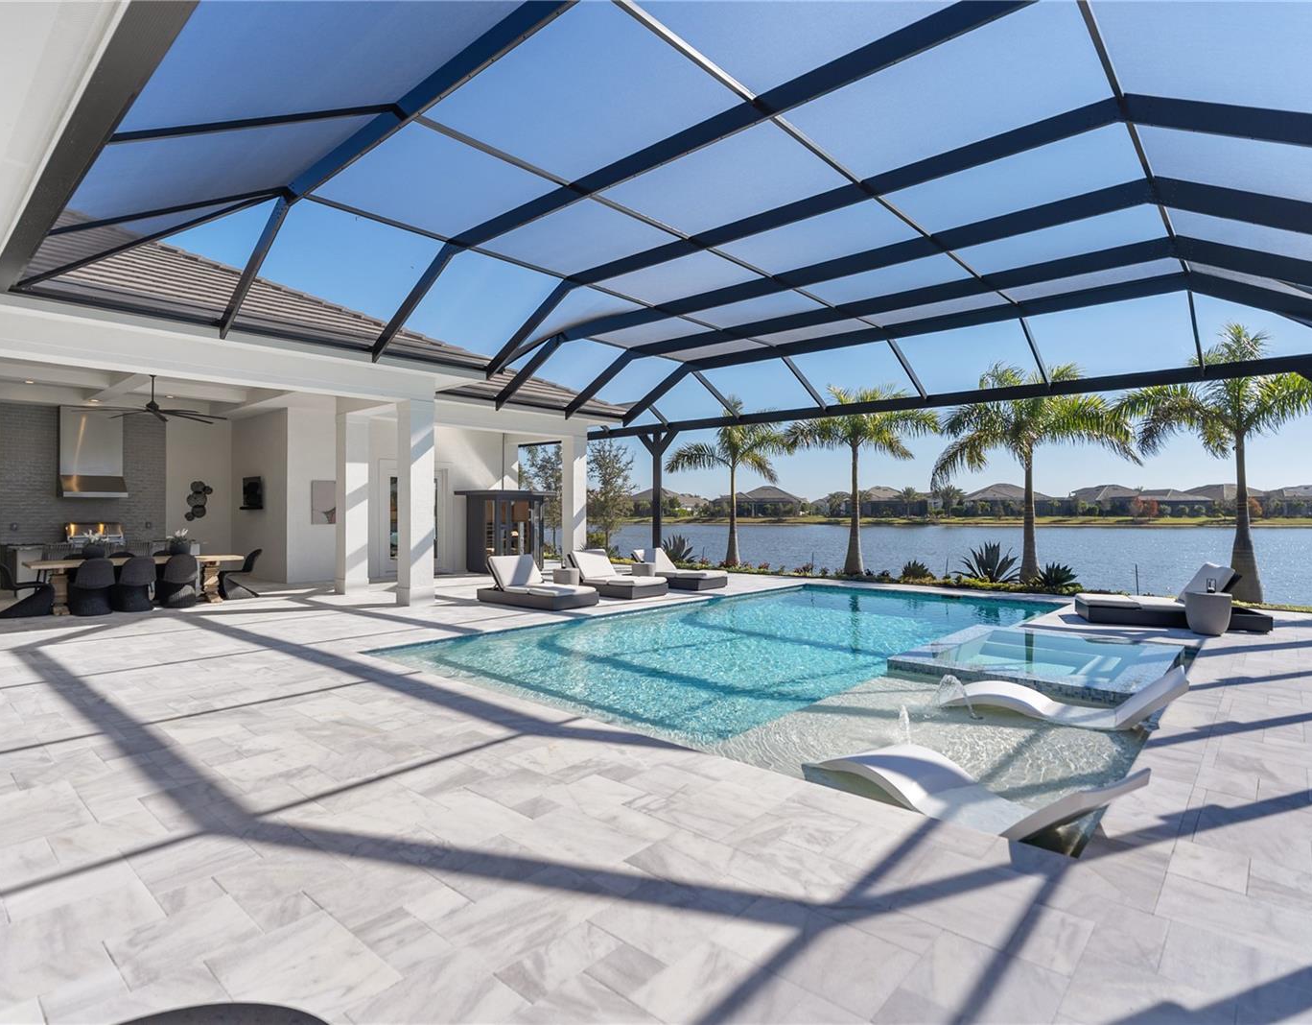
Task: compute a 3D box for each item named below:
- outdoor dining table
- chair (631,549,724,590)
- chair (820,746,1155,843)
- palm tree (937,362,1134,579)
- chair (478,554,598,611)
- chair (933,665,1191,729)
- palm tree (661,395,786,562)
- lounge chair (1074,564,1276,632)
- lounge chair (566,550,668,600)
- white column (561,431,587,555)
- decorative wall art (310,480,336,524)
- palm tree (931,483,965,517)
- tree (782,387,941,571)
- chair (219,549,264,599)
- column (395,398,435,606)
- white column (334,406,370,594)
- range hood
[{"bbox_3d":[-8.320,1.133,11.000,1.050,0.755,2.750,0,0,42],"label":"outdoor dining table"},{"bbox_3d":[0.356,1.121,13.912,1.870,0.720,0.960,0,0,37],"label":"chair"},{"bbox_3d":[1.766,1.577,3.976,0.621,0.636,1.793,0,0,-30],"label":"chair"},{"bbox_3d":[8.046,-0.800,14.700,3.900,4.750,3.800,0,0,29],"label":"palm tree"},{"bbox_3d":[-1.998,1.141,11.365,1.870,0.720,0.960,0,0,36],"label":"chair"},{"bbox_3d":[3.409,1.562,5.789,1.793,0.636,0.621,0,0,34],"label":"chair"},{"bbox_3d":[1.922,-0.795,18.391,3.350,4.586,3.350,0,0,0],"label":"palm tree"},{"bbox_3d":[6.980,1.120,9.280,1.930,0.780,0.950,0,0,29],"label":"lounge chair"},{"bbox_3d":[-0.790,1.120,12.850,1.860,0.780,0.950,0,0,42],"label":"lounge chair"},{"bbox_3d":[-2.031,-0.197,17.016,0.430,3.320,0.430,0,1,41],"label":"white column"},{"bbox_3d":[-7.060,-0.205,14.803,0.050,0.930,0.800,0,1,41],"label":"decorative wall art"},{"bbox_3d":[57.800,-2.450,135.000,6.000,6.600,6.000,0,0,23],"label":"palm tree"},{"bbox_3d":[5.050,-0.800,17.000,3.650,4.780,3.500,0,0,17],"label":"tree"},{"bbox_3d":[-7.400,1.080,12.120,0.500,0.860,0.620,0,0,42],"label":"chair"},{"bbox_3d":[-3.960,-0.155,11.217,0.430,3.320,0.430,0,1,41],"label":"column"},{"bbox_3d":[-5.746,-0.180,12.919,0.430,3.380,0.430,0,0,42],"label":"white column"},{"bbox_3d":[-12.127,-1.250,14.700,0.680,1.900,1.070,0,1,41],"label":"range hood"}]

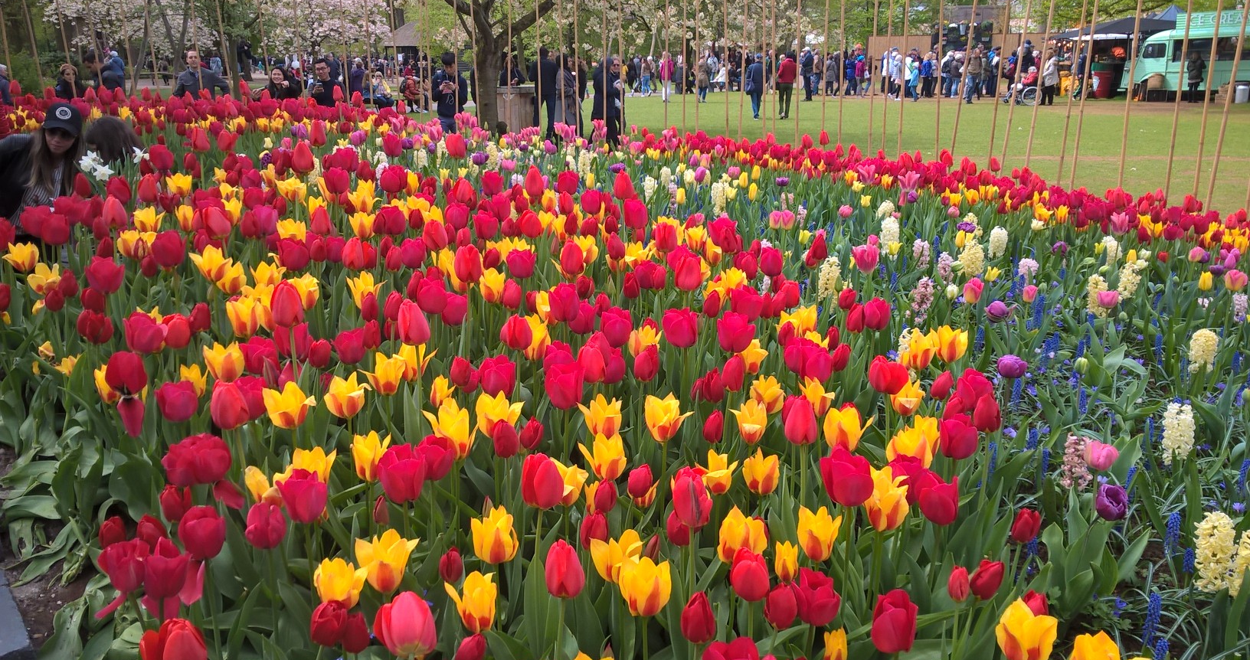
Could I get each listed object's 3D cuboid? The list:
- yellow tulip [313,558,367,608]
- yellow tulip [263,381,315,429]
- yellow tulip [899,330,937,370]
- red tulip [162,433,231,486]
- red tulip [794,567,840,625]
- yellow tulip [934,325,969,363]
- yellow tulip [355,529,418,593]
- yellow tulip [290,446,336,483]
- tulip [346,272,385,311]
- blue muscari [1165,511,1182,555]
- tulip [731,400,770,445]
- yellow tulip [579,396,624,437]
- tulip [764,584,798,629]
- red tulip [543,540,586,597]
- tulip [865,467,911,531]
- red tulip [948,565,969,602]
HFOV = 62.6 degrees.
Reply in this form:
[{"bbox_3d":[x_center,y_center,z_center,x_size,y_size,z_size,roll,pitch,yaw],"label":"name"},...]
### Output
[{"bbox_3d":[-0.379,0.339,1.370,0.073,0.065,0.069,0,15,0],"label":"yellow tulip"},{"bbox_3d":[-0.613,0.138,1.880,0.093,0.085,0.084,-5,16,-18],"label":"yellow tulip"},{"bbox_3d":[0.577,0.040,2.020,0.073,0.078,0.069,0,15,0],"label":"yellow tulip"},{"bbox_3d":[-0.687,0.209,1.650,0.110,0.082,0.088,0,16,0],"label":"red tulip"},{"bbox_3d":[0.275,0.382,1.470,0.064,0.089,0.060,3,15,11],"label":"red tulip"},{"bbox_3d":[0.693,0.030,2.180,0.075,0.077,0.069,0,15,0],"label":"yellow tulip"},{"bbox_3d":[-0.348,0.338,1.500,0.090,0.093,0.081,-4,15,-14],"label":"yellow tulip"},{"bbox_3d":[-0.548,0.244,1.800,0.086,0.068,0.081,-5,16,-17],"label":"yellow tulip"},{"bbox_3d":[-0.570,-0.086,2.250,0.081,0.084,0.075,0,15,0],"label":"tulip"},{"bbox_3d":[0.896,0.332,1.680,0.023,0.077,0.023,14,20,29],"label":"blue muscari"},{"bbox_3d":[0.227,0.167,1.870,0.071,0.082,0.066,0,15,0],"label":"tulip"},{"bbox_3d":[-0.046,0.166,1.980,0.086,0.076,0.082,0,15,-1],"label":"yellow tulip"},{"bbox_3d":[0.239,0.425,1.580,0.058,0.069,0.054,0,15,0],"label":"tulip"},{"bbox_3d":[-0.086,0.337,1.450,0.058,0.088,0.058,-1,15,-4],"label":"red tulip"},{"bbox_3d":[0.368,0.237,1.450,0.065,0.091,0.065,0,16,0],"label":"tulip"},{"bbox_3d":[0.529,0.402,1.630,0.034,0.059,0.032,0,15,0],"label":"red tulip"}]

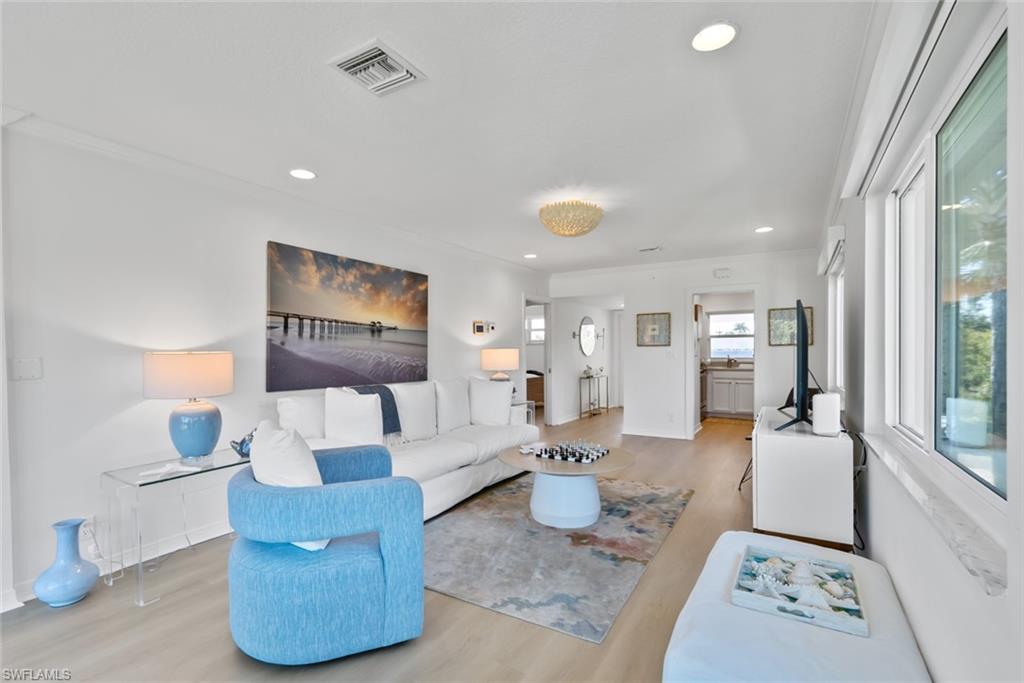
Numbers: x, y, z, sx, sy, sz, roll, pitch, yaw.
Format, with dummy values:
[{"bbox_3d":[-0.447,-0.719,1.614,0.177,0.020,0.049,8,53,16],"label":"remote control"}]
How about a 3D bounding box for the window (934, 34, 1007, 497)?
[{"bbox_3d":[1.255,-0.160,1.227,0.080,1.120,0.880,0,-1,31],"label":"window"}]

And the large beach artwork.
[{"bbox_3d":[-1.342,-0.160,4.055,0.040,1.090,1.700,0,-1,31],"label":"large beach artwork"}]

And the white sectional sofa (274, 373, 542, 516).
[{"bbox_3d":[-0.716,0.847,4.009,0.979,0.940,2.297,0,0,29],"label":"white sectional sofa"}]

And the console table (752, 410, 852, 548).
[{"bbox_3d":[1.832,0.914,2.907,0.437,0.822,1.233,0,0,32],"label":"console table"}]

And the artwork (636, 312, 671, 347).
[{"bbox_3d":[2.014,-0.166,6.497,0.475,0.475,0.030,0,-1,31],"label":"artwork"}]

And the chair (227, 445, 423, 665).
[{"bbox_3d":[-0.910,0.954,2.183,0.770,0.711,0.809,0,0,-25],"label":"chair"}]

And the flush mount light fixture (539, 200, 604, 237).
[{"bbox_3d":[0.473,-0.988,3.616,0.520,0.280,0.520,0,-1,0],"label":"flush mount light fixture"}]

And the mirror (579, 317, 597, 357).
[{"bbox_3d":[1.419,-0.087,8.412,0.033,0.754,0.757,0,0,32],"label":"mirror"}]

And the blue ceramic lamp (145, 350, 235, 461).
[{"bbox_3d":[-1.885,0.389,2.700,0.440,0.650,0.440,0,-1,31],"label":"blue ceramic lamp"}]

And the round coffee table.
[{"bbox_3d":[0.408,1.085,3.431,1.000,0.455,1.000,0,-1,0],"label":"round coffee table"}]

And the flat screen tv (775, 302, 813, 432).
[{"bbox_3d":[1.954,0.150,3.093,0.250,0.770,1.180,0,-1,31],"label":"flat screen tv"}]

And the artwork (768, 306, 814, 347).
[{"bbox_3d":[3.401,-0.180,5.555,0.472,0.472,0.029,0,0,32],"label":"artwork"}]

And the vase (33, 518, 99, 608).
[{"bbox_3d":[-2.244,1.110,2.301,0.240,0.386,0.240,0,0,32],"label":"vase"}]

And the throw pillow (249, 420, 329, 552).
[{"bbox_3d":[-1.005,0.632,2.058,0.183,0.502,0.502,-18,12,-41],"label":"throw pillow"}]

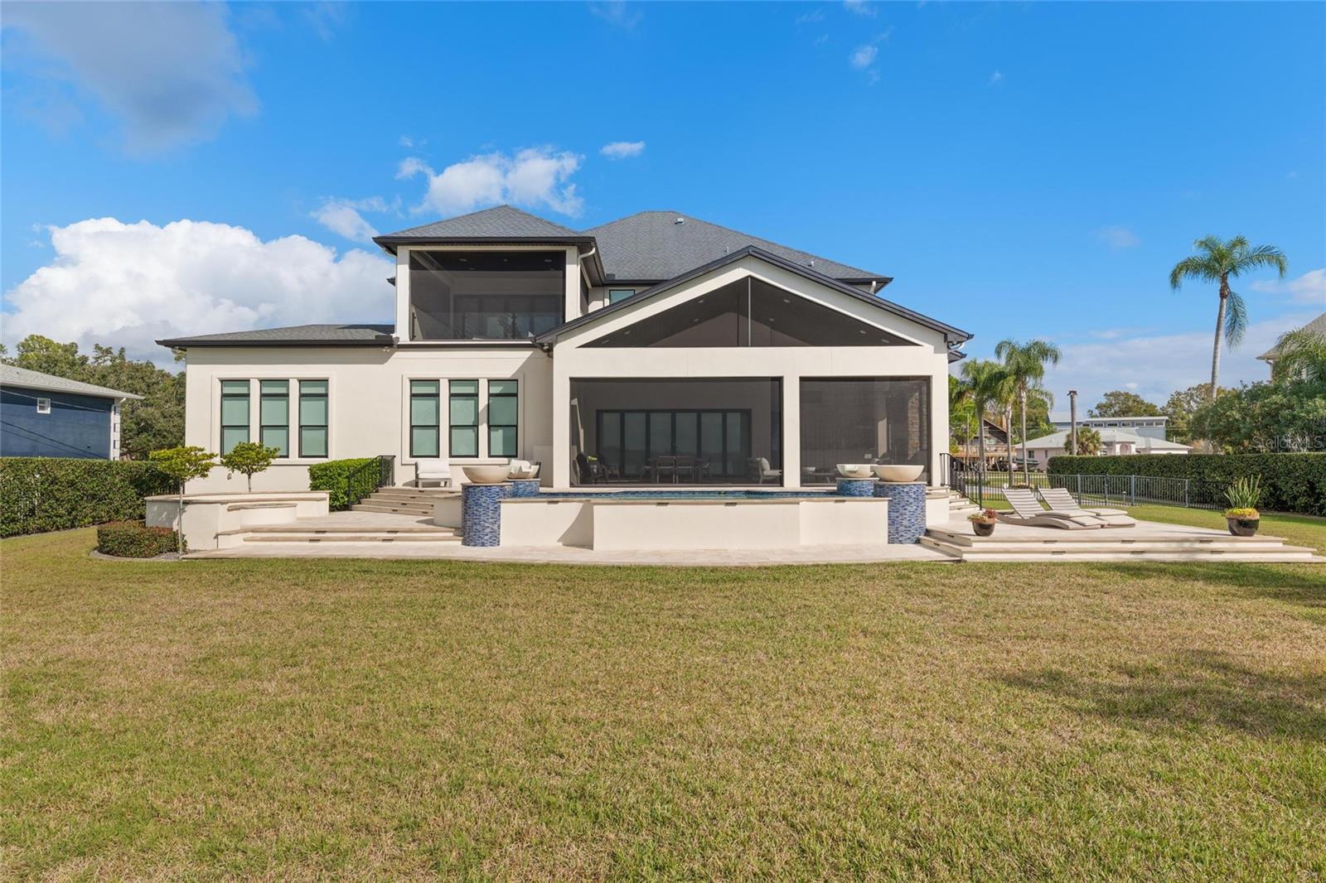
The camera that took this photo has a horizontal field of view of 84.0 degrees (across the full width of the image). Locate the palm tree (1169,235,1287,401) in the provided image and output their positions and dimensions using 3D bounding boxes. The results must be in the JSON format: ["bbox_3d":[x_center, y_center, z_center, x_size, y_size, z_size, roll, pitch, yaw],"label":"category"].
[{"bbox_3d":[25.100,-3.544,32.960,4.400,11.900,4.300,0,-1,0],"label":"palm tree"}]

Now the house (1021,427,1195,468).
[{"bbox_3d":[52.043,0.831,86.926,14.400,5.143,10.800,0,-1,0],"label":"house"}]

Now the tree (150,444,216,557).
[{"bbox_3d":[-9.590,1.160,14.735,1.220,2.170,1.180,0,-1,0],"label":"tree"}]

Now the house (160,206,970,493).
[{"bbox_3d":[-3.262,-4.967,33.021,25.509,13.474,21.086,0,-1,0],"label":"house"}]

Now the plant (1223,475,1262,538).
[{"bbox_3d":[10.855,1.173,13.765,0.699,1.146,0.699,0,-1,0],"label":"plant"}]

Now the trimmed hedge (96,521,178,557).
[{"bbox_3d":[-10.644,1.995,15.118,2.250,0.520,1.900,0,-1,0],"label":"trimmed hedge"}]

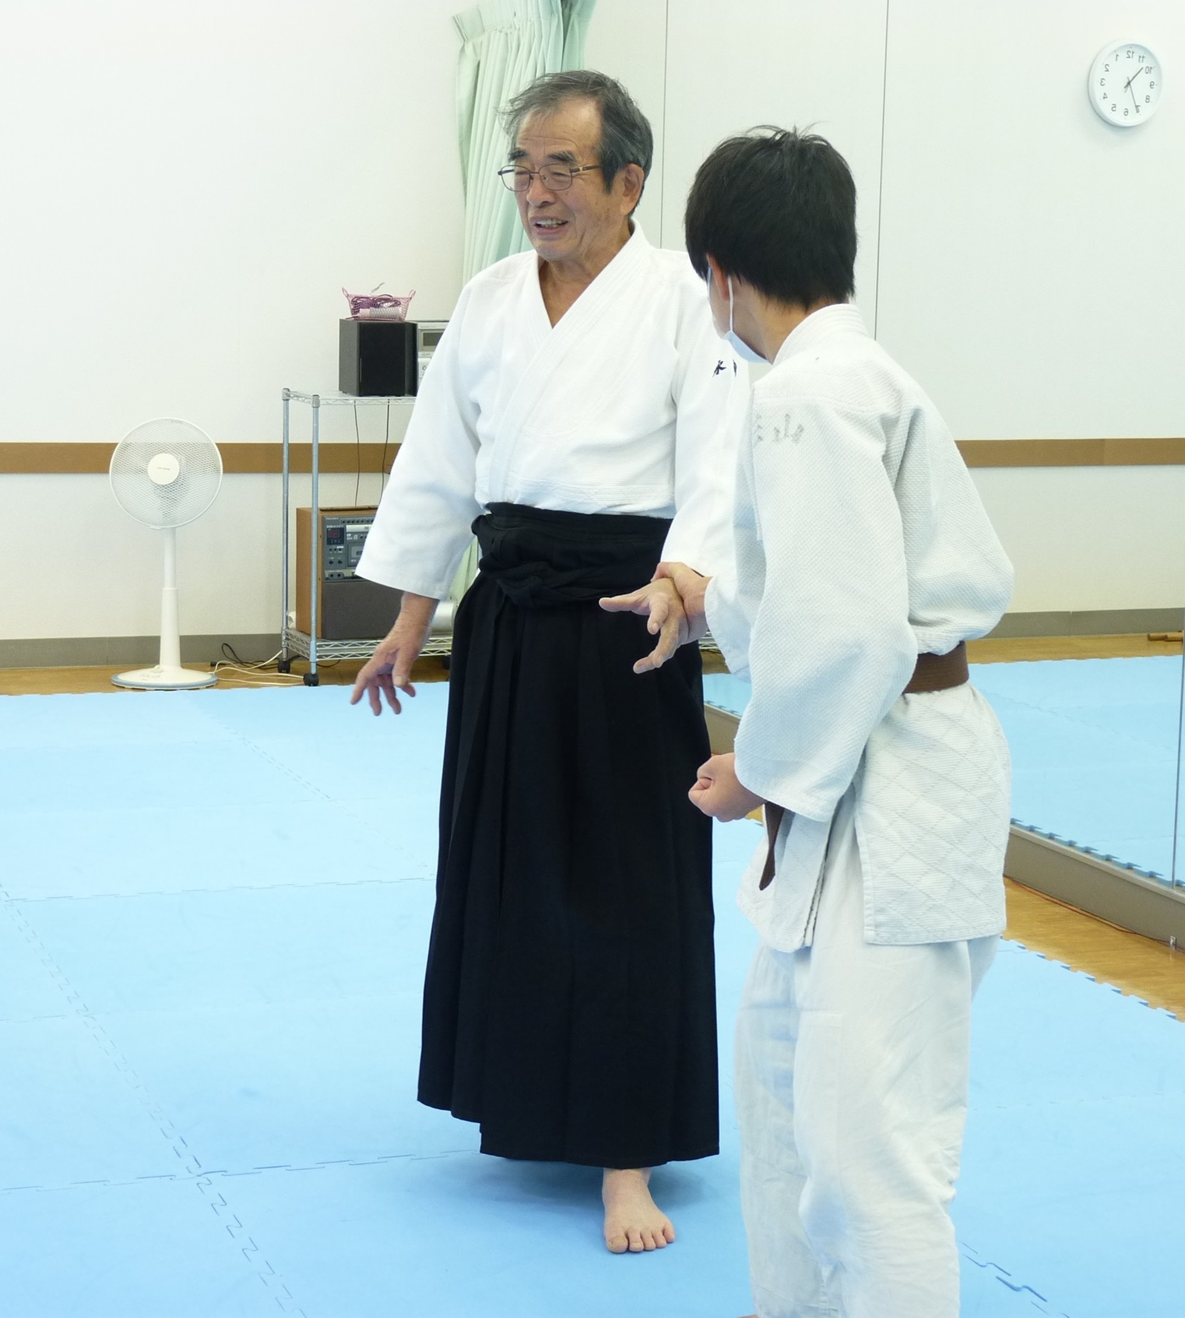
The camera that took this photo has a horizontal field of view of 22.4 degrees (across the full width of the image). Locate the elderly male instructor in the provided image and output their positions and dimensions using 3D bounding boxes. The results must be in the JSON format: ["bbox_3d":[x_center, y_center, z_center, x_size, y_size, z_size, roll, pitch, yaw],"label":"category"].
[{"bbox_3d":[-0.055,-0.005,4.576,0.580,1.740,0.500,5,9,22],"label":"elderly male instructor"}]

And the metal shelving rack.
[{"bbox_3d":[-0.713,-0.420,10.202,0.610,0.975,0.345,-2,9,-20],"label":"metal shelving rack"}]

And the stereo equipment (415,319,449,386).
[{"bbox_3d":[-0.541,-1.018,10.194,0.210,0.240,0.250,-2,9,-20],"label":"stereo equipment"}]

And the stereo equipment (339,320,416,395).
[{"bbox_3d":[-0.727,-1.015,10.127,0.180,0.245,0.205,-2,9,-20],"label":"stereo equipment"}]

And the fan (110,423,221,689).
[{"bbox_3d":[-1.422,-0.362,9.991,0.375,0.885,0.365,2,8,7],"label":"fan"}]

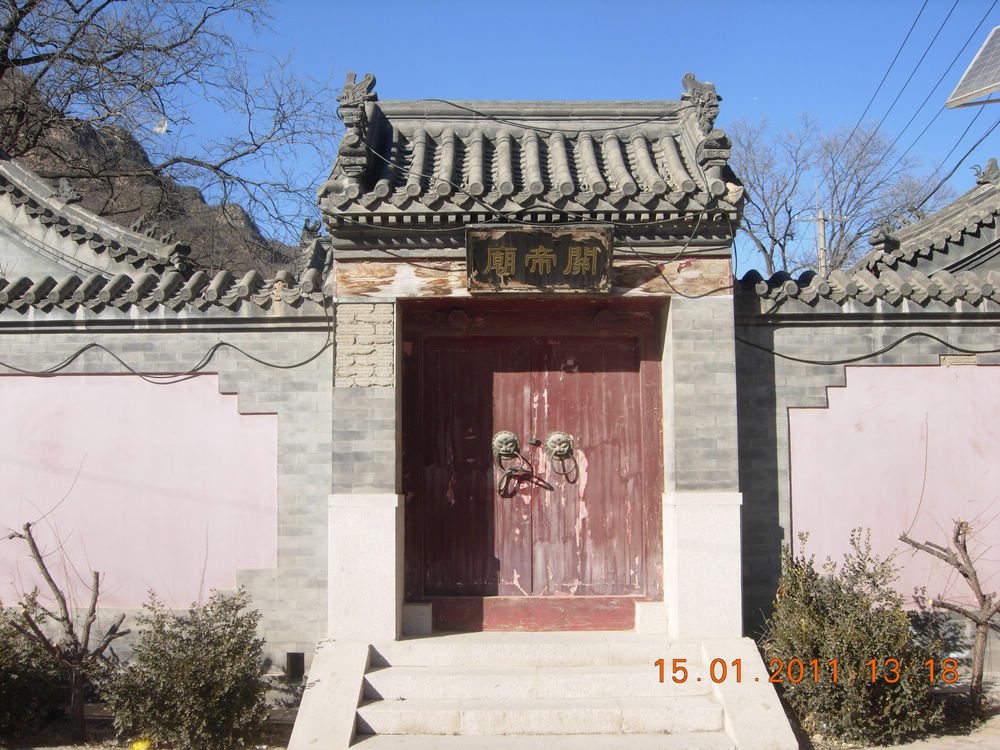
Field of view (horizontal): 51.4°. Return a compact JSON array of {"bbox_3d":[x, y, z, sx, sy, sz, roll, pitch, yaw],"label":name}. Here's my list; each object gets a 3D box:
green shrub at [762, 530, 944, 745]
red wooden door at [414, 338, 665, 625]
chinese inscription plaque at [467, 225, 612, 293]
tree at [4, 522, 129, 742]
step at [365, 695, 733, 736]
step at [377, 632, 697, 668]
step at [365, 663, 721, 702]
[{"bbox_3d":[2.040,1.454,6.001,1.040,1.140,0.880,0,-6,-1],"label":"green shrub"},{"bbox_3d":[0.223,0.635,6.734,1.630,1.870,0.120,0,-6,-1],"label":"red wooden door"},{"bbox_3d":[0.244,-0.700,6.346,0.885,0.400,0.070,0,13,-1],"label":"chinese inscription plaque"},{"bbox_3d":[-2.426,1.453,5.821,0.700,1.210,0.600,0,-6,-1],"label":"tree"},{"bbox_3d":[0.221,1.844,5.621,1.940,0.135,0.280,0,-6,-1],"label":"step"},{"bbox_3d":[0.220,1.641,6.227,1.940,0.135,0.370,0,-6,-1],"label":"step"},{"bbox_3d":[0.220,1.740,5.899,1.940,0.135,0.280,0,-6,-1],"label":"step"}]

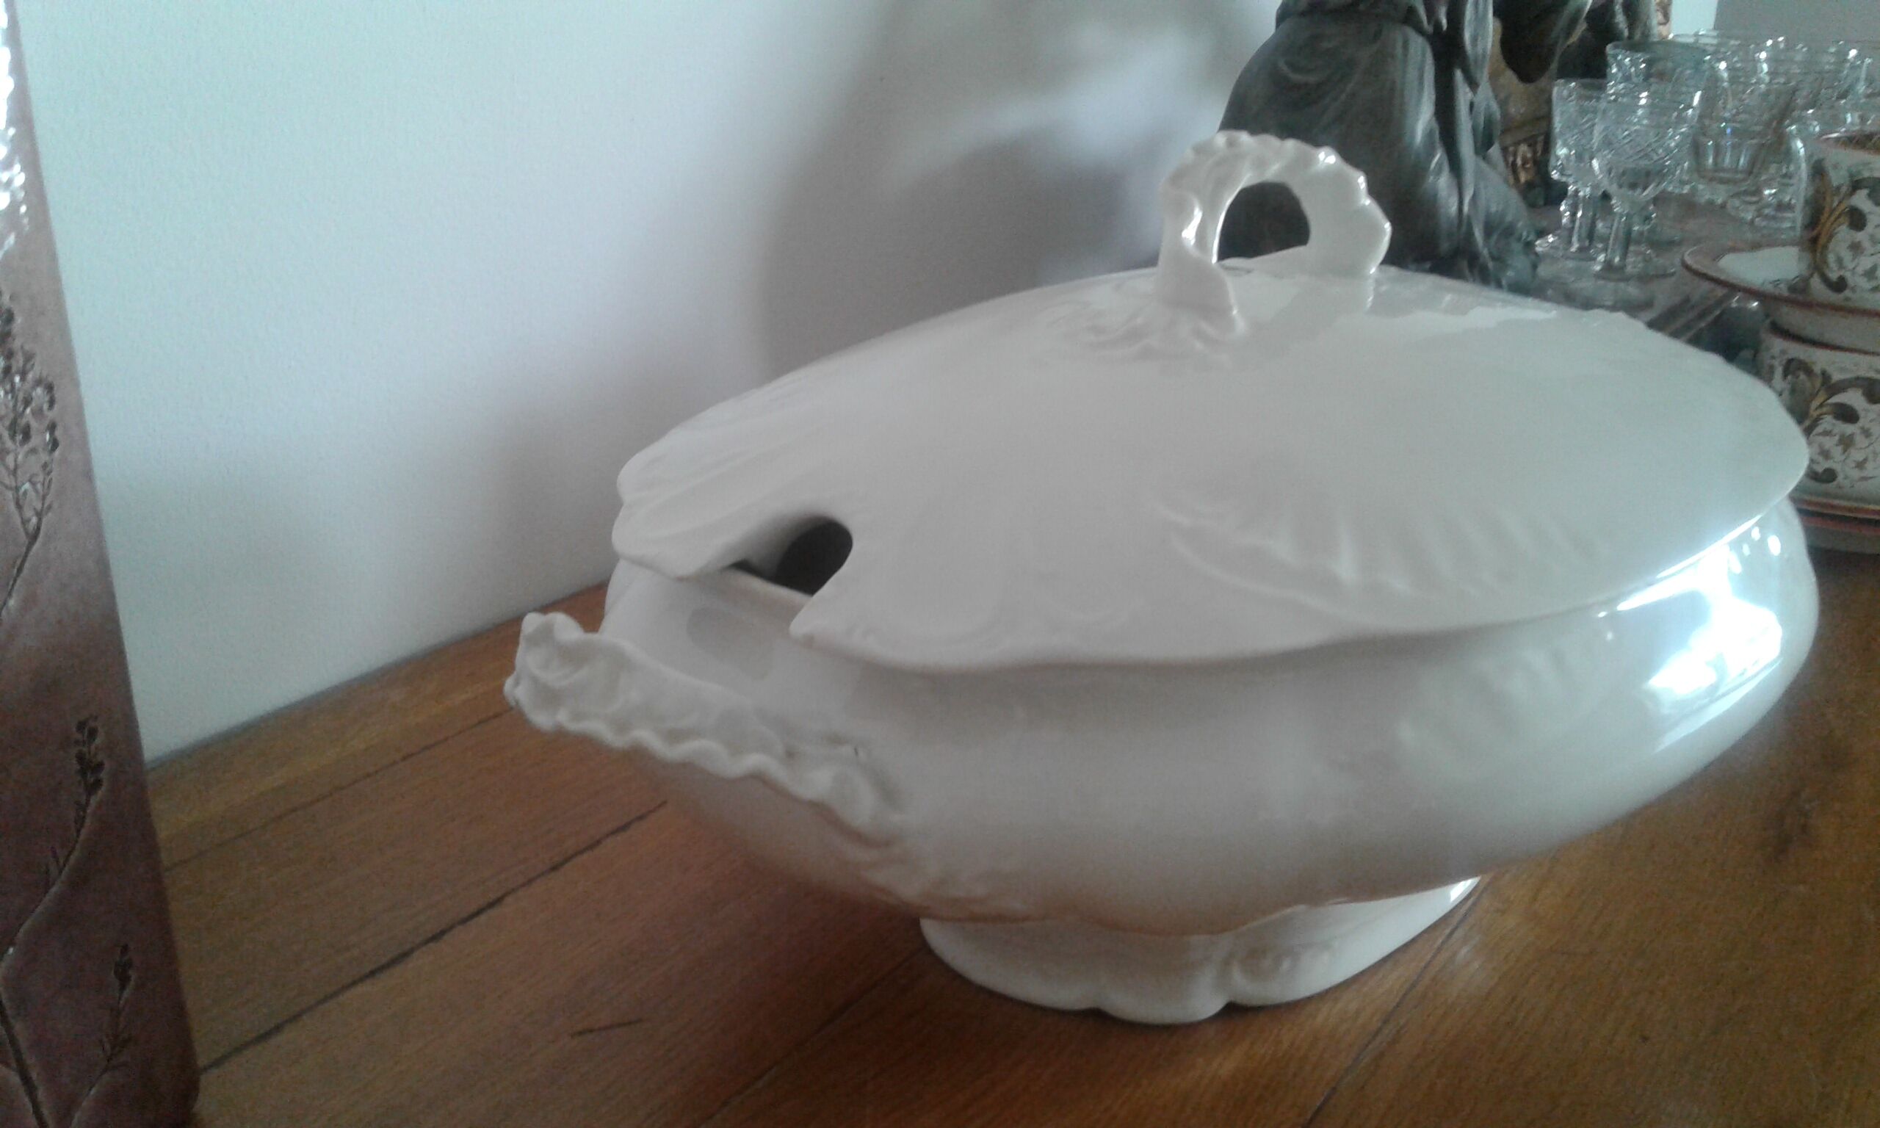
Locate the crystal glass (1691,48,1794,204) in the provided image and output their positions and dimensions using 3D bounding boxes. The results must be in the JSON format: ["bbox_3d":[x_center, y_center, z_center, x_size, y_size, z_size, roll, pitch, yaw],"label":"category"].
[{"bbox_3d":[0.607,-0.332,1.195,0.069,0.108,0.069,0,22,0],"label":"crystal glass"}]

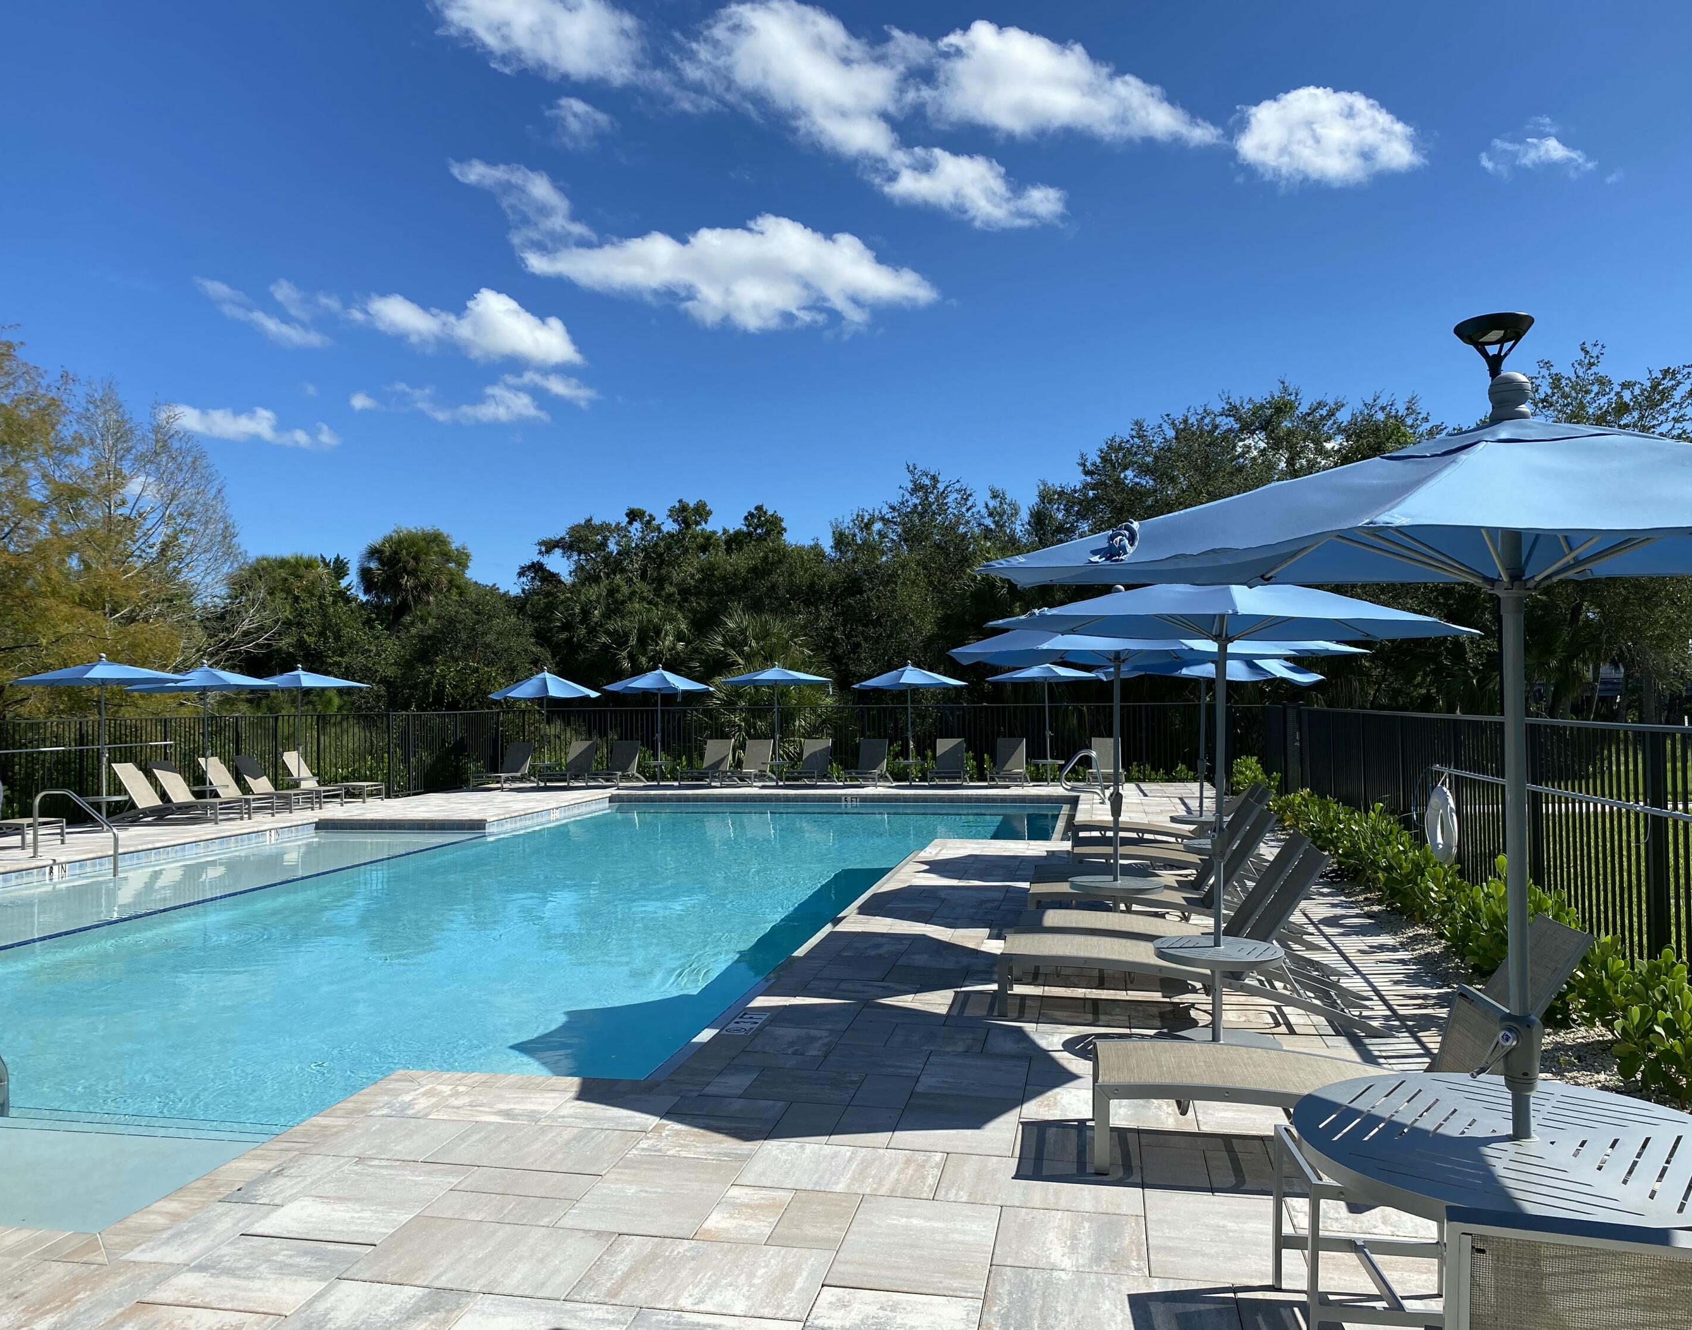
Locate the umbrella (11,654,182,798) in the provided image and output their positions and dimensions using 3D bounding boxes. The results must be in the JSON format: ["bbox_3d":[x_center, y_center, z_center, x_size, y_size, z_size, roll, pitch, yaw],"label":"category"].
[{"bbox_3d":[-10.370,0.932,18.645,2.300,2.200,2.300,-1,-2,11],"label":"umbrella"}]

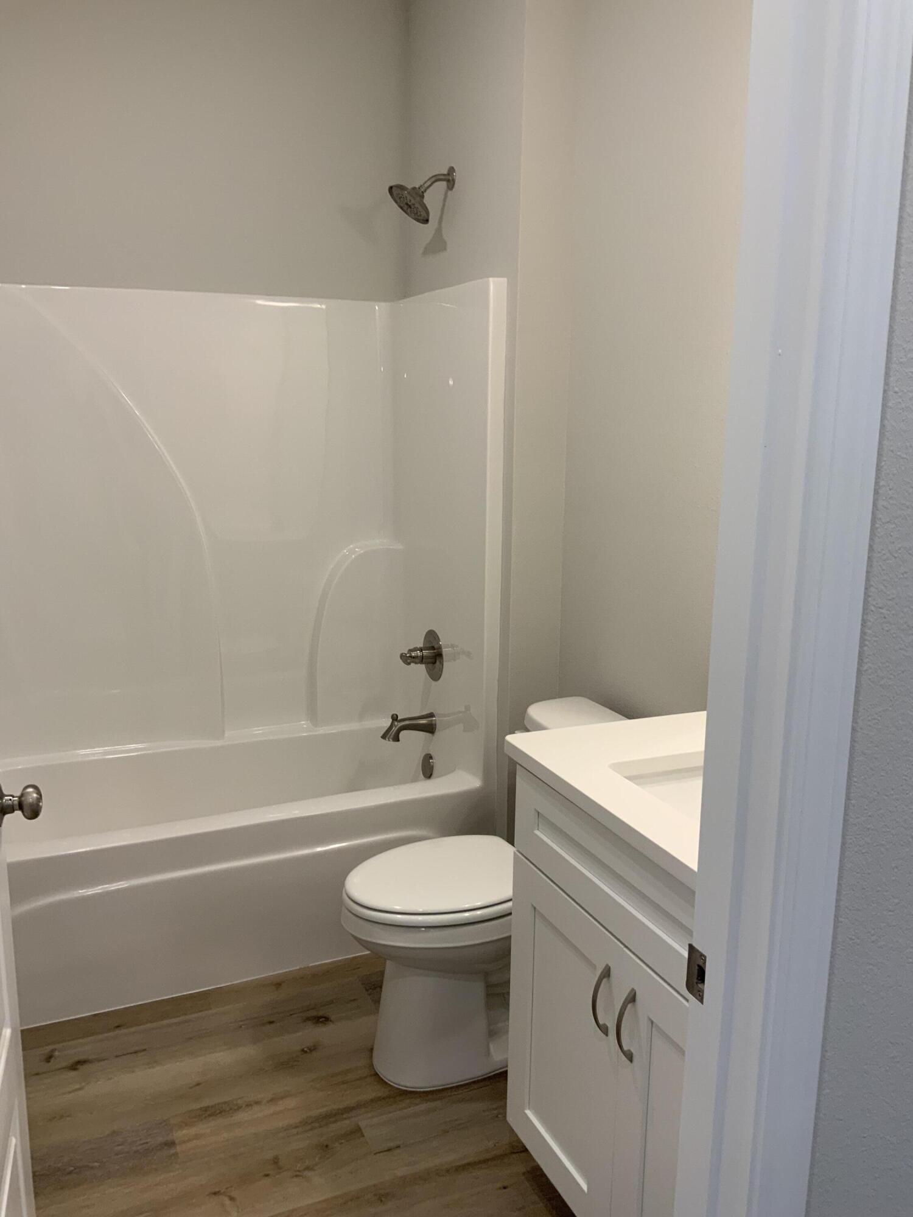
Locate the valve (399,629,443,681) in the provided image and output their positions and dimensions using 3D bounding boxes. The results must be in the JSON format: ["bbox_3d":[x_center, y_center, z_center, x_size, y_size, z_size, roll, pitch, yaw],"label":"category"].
[{"bbox_3d":[-0.122,0.152,3.173,0.112,0.159,0.160,-4,13,-23],"label":"valve"}]

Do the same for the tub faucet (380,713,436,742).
[{"bbox_3d":[-0.152,0.368,3.203,0.174,0.092,0.066,-4,13,-23],"label":"tub faucet"}]

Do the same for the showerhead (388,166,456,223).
[{"bbox_3d":[-0.099,-1.181,2.901,0.192,0.163,0.144,-4,13,-23],"label":"showerhead"}]

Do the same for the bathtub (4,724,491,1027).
[{"bbox_3d":[-0.735,0.696,3.017,1.510,0.450,0.785,-4,13,-23],"label":"bathtub"}]

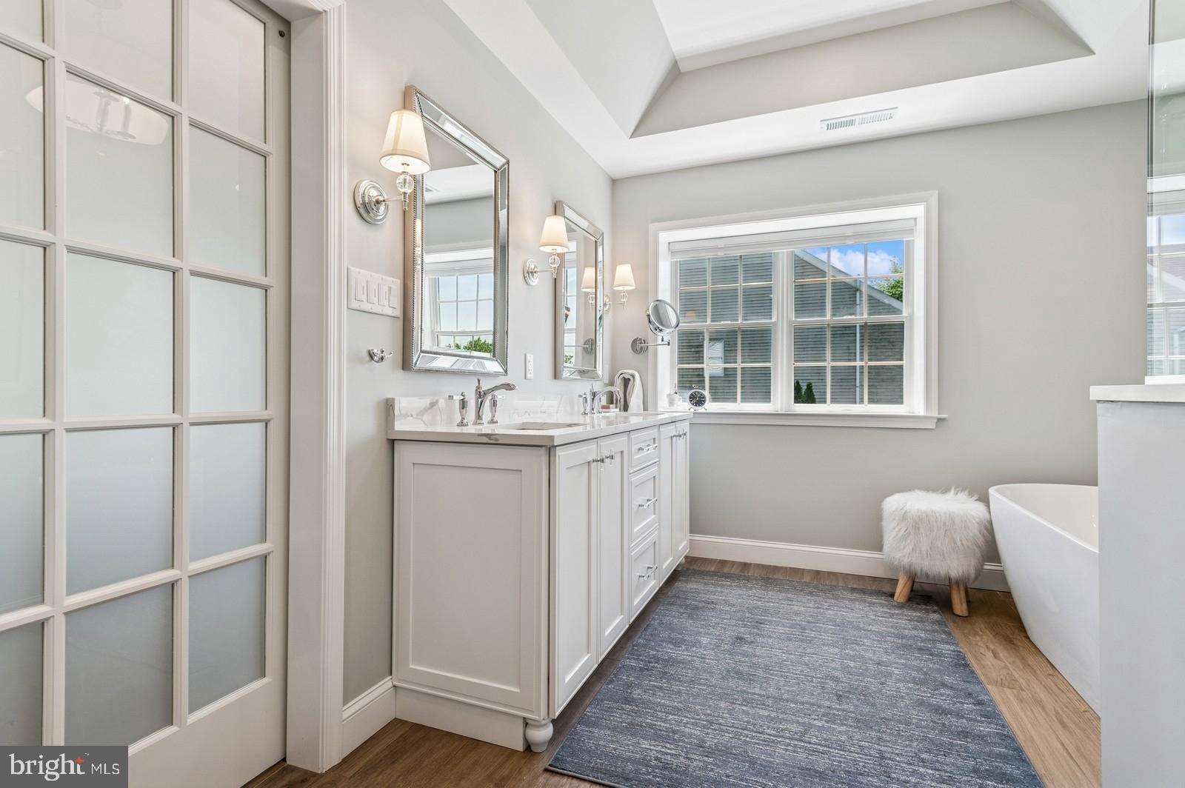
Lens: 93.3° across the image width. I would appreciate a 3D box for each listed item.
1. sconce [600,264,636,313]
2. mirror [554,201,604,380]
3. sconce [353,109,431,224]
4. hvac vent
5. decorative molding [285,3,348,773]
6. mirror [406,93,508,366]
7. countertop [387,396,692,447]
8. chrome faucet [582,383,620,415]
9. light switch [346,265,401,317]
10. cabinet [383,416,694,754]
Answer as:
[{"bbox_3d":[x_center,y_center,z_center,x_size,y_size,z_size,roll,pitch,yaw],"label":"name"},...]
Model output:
[{"bbox_3d":[0.179,-0.659,3.505,0.187,0.308,0.141,0,0,22],"label":"sconce"},{"bbox_3d":[-0.059,-0.525,3.094,0.048,0.903,0.582,0,0,22],"label":"mirror"},{"bbox_3d":[-0.565,-0.654,1.612,0.204,0.310,0.139,0,0,22],"label":"sconce"},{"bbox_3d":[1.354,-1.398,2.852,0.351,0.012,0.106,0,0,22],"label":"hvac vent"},{"bbox_3d":[-0.762,-0.043,1.546,0.155,2.094,0.075,0,0,22],"label":"decorative molding"},{"bbox_3d":[-0.474,-0.530,2.060,0.042,0.909,0.590,0,0,22],"label":"mirror"},{"bbox_3d":[-0.022,0.079,2.488,0.568,0.124,1.875,0,0,22],"label":"countertop"},{"bbox_3d":[0.062,0.027,3.067,0.187,0.169,0.260,0,0,22],"label":"chrome faucet"},{"bbox_3d":[-0.649,-0.296,1.666,0.010,0.119,0.214,0,0,22],"label":"light switch"},{"bbox_3d":[-0.017,0.562,2.488,0.576,0.894,1.881,0,0,22],"label":"cabinet"}]

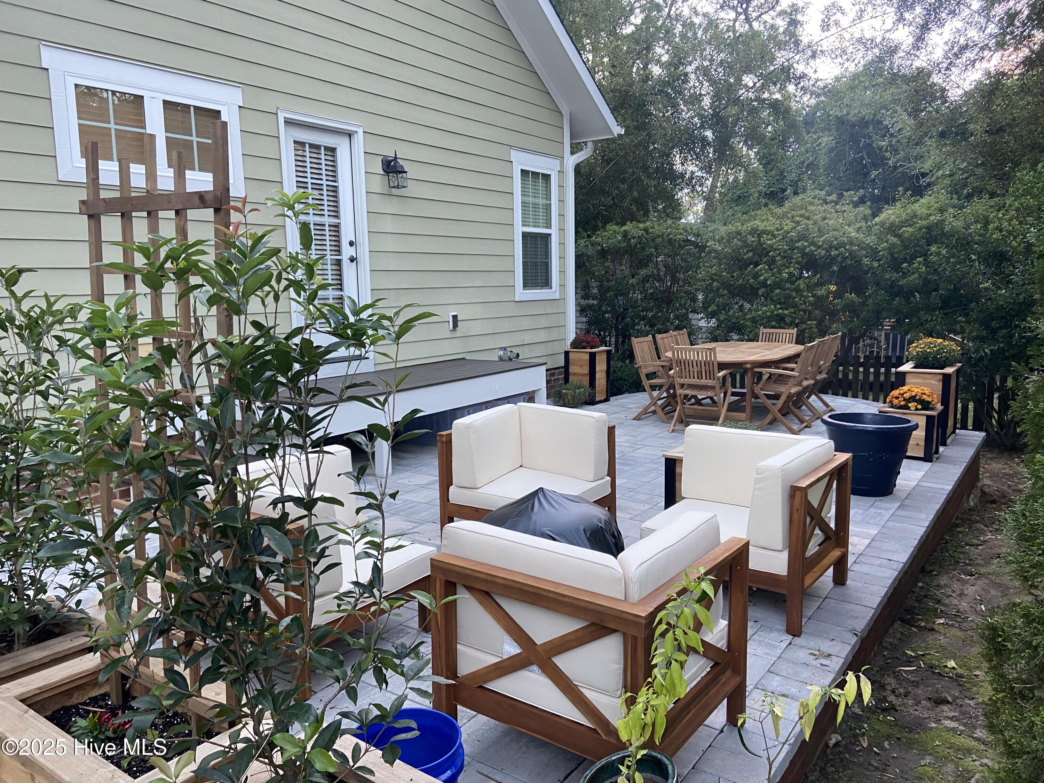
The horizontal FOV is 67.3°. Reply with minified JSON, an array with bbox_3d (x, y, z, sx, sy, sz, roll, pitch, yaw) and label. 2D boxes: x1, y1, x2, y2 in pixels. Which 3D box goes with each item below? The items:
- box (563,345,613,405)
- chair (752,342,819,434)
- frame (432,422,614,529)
[{"bbox_3d":[0.848,-0.200,9.980,0.454,0.684,0.456,5,10,35],"label":"box"},{"bbox_3d":[2.615,-0.062,7.788,0.540,0.885,0.550,4,9,30],"label":"chair"},{"bbox_3d":[0.043,0.557,4.704,0.762,0.662,0.765,5,10,35],"label":"frame"}]

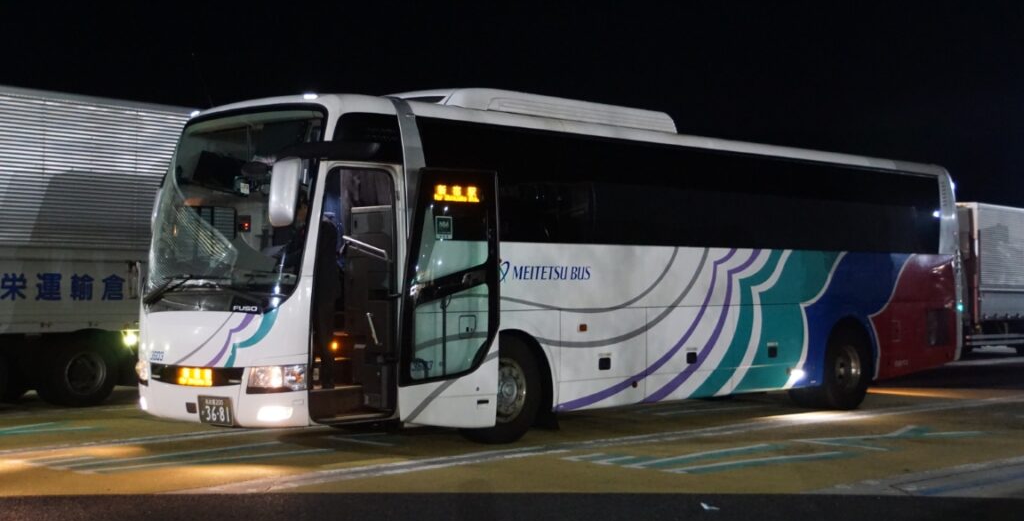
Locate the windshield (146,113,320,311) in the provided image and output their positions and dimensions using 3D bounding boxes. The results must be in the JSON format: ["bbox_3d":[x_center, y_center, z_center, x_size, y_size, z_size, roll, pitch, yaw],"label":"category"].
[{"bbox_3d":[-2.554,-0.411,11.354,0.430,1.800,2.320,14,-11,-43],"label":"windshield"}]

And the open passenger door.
[{"bbox_3d":[-0.533,0.320,10.920,0.940,2.160,0.140,1,-4,-30],"label":"open passenger door"}]

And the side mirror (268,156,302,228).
[{"bbox_3d":[-1.813,-0.546,10.271,0.250,0.550,0.150,-1,-7,21],"label":"side mirror"}]

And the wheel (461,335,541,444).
[{"bbox_3d":[-0.204,1.204,12.120,1.040,1.040,0.300,2,-2,-44],"label":"wheel"}]

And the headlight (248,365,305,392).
[{"bbox_3d":[-1.911,0.978,10.498,0.460,0.210,0.240,-1,-2,31],"label":"headlight"}]

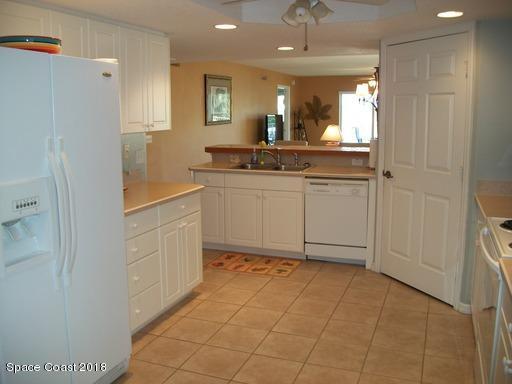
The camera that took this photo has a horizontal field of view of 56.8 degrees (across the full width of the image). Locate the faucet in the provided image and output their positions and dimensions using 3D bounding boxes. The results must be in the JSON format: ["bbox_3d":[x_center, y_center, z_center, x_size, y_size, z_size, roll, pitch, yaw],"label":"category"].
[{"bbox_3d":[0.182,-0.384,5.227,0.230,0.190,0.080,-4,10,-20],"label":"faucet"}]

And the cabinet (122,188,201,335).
[{"bbox_3d":[-0.930,0.455,3.475,0.594,0.780,1.150,3,10,21],"label":"cabinet"}]

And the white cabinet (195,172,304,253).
[{"bbox_3d":[0.017,0.153,5.213,1.225,0.780,0.597,3,10,21],"label":"white cabinet"}]

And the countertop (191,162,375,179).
[{"bbox_3d":[0.310,-0.231,5.021,1.947,0.040,0.636,3,10,21],"label":"countertop"}]

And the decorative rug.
[{"bbox_3d":[-0.001,0.725,4.729,0.842,0.010,0.515,3,10,21],"label":"decorative rug"}]

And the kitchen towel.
[{"bbox_3d":[1.222,-0.389,4.851,0.120,0.285,0.120,3,10,21],"label":"kitchen towel"}]

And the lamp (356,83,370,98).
[{"bbox_3d":[1.571,-1.493,6.961,0.190,0.210,0.190,3,10,21],"label":"lamp"}]

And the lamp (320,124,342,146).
[{"bbox_3d":[1.501,-1.019,9.356,0.440,0.620,0.440,3,10,21],"label":"lamp"}]

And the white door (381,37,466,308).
[{"bbox_3d":[1.345,-0.182,3.861,0.045,2.030,0.850,-5,10,-23],"label":"white door"}]

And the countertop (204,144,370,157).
[{"bbox_3d":[0.412,-0.493,5.576,2.020,0.045,0.600,3,10,21],"label":"countertop"}]

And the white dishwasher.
[{"bbox_3d":[0.881,0.228,4.869,0.607,0.822,0.607,3,10,21],"label":"white dishwasher"}]

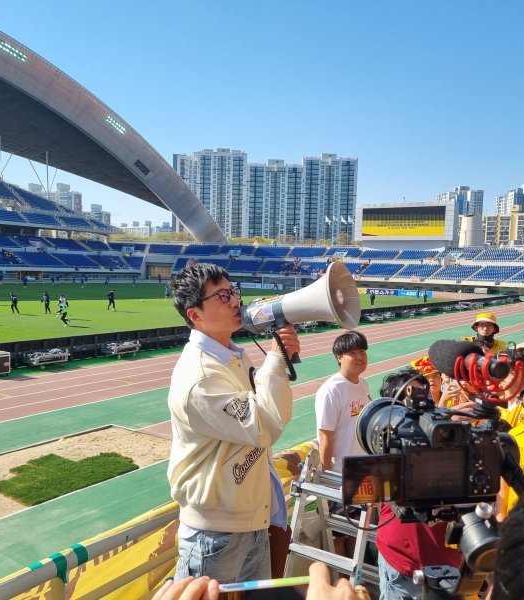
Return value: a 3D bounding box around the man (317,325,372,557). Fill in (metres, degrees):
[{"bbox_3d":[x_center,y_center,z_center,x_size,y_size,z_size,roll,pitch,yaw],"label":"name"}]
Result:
[{"bbox_3d":[0.449,1.045,3.382,0.500,1.750,0.330,-1,5,-42],"label":"man"}]

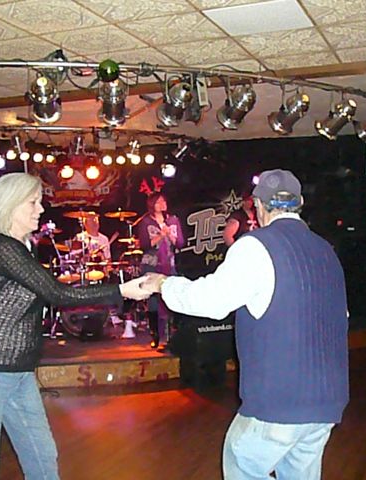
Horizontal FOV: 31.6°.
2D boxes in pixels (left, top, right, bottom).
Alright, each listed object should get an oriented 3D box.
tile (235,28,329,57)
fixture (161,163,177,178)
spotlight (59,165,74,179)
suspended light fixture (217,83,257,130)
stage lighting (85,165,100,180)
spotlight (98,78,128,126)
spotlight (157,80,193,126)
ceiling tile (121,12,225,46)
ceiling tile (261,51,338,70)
[{"bbox_3d":[0.740,-1.448,4.760,0.610,0.020,0.610,0,1,22],"label":"tile"},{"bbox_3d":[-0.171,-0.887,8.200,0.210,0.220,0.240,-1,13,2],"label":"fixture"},{"bbox_3d":[-1.447,-0.866,7.992,0.180,0.180,0.240,-1,18,-15],"label":"spotlight"},{"bbox_3d":[0.434,-1.054,5.150,0.240,0.240,0.350,-2,-40,-43],"label":"suspended light fixture"},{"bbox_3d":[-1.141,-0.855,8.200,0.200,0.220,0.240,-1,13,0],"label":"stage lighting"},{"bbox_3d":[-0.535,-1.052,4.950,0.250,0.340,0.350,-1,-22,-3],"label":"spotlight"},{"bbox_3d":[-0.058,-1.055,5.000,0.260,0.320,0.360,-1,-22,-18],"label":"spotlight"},{"bbox_3d":[-0.056,-1.433,4.419,0.600,0.020,0.600,0,1,22],"label":"ceiling tile"},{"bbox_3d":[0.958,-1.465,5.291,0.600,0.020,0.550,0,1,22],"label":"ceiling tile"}]

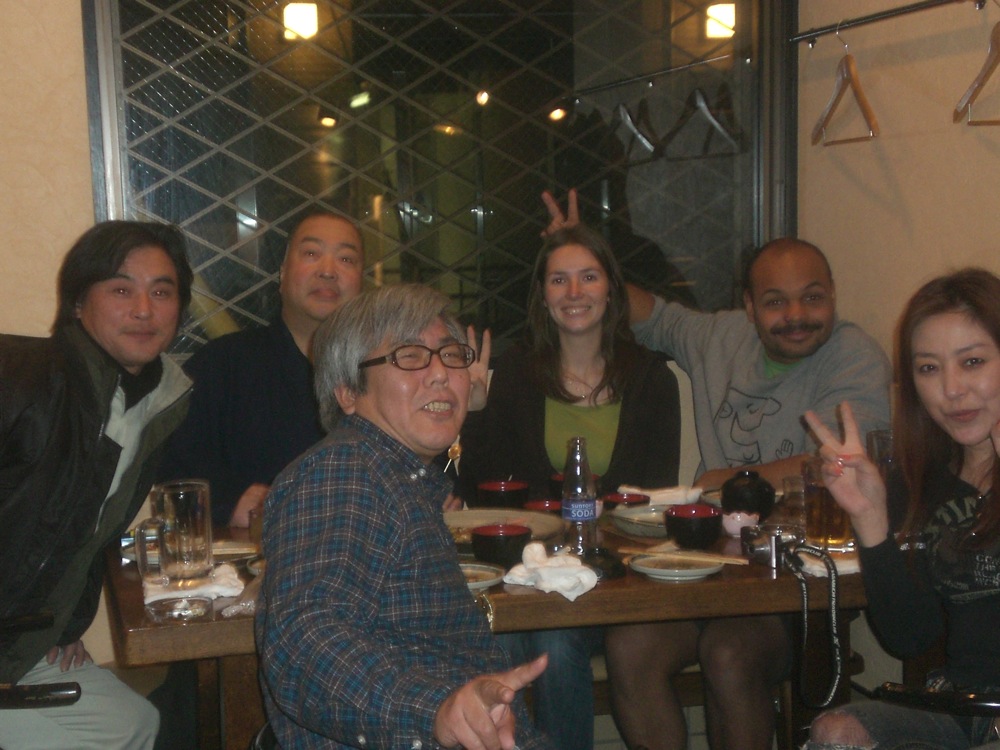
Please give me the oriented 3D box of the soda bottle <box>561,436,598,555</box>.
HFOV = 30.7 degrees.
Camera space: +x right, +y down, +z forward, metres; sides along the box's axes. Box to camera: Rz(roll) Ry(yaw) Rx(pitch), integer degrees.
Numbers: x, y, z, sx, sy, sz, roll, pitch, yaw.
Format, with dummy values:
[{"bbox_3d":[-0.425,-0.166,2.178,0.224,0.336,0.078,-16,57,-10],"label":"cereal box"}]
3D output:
[{"bbox_3d":[0.133,0.202,3.056,0.059,0.198,0.059,-1,8,0],"label":"soda bottle"}]

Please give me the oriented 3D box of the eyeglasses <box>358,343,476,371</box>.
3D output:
[{"bbox_3d":[-0.127,-0.013,2.686,0.140,0.042,0.140,-2,-7,-31],"label":"eyeglasses"}]

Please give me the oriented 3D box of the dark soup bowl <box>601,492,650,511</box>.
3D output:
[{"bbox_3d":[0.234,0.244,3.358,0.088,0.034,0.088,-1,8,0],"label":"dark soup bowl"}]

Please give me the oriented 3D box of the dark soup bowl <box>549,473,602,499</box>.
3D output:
[{"bbox_3d":[0.144,0.223,3.445,0.097,0.058,0.097,-1,8,0],"label":"dark soup bowl"}]

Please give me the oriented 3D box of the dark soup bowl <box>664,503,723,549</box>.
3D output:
[{"bbox_3d":[0.330,0.261,3.096,0.098,0.059,0.098,-1,8,0],"label":"dark soup bowl"}]

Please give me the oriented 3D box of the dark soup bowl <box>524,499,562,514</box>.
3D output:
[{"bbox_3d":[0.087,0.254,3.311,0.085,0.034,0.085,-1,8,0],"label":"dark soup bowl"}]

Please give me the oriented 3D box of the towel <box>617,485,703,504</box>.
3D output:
[{"bbox_3d":[0.302,0.226,3.444,0.160,0.031,0.060,-1,8,6],"label":"towel"}]

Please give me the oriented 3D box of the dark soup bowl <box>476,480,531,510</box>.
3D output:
[{"bbox_3d":[0.008,0.236,3.384,0.095,0.058,0.095,-1,8,0],"label":"dark soup bowl"}]

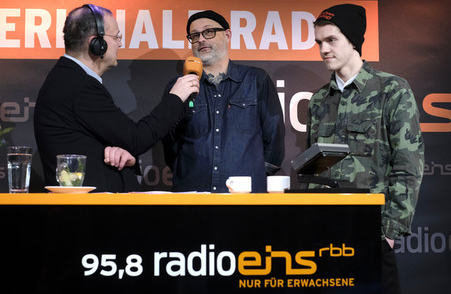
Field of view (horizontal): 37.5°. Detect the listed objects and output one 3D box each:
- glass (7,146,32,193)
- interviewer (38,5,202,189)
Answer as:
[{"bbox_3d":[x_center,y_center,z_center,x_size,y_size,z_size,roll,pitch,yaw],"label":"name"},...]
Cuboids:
[{"bbox_3d":[-0.657,0.072,2.120,0.080,0.150,0.080,0,-5,0],"label":"glass"},{"bbox_3d":[-0.434,0.339,2.472,0.640,1.780,0.520,2,-5,-22],"label":"interviewer"}]

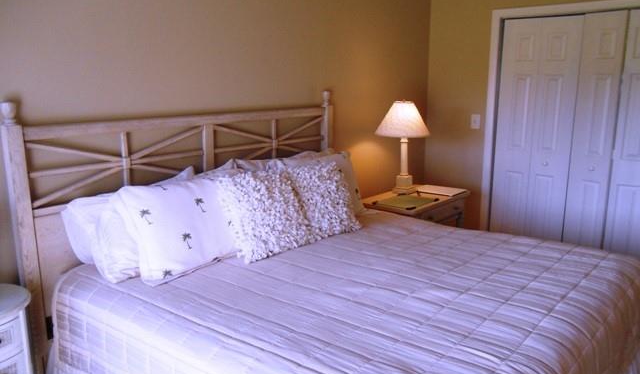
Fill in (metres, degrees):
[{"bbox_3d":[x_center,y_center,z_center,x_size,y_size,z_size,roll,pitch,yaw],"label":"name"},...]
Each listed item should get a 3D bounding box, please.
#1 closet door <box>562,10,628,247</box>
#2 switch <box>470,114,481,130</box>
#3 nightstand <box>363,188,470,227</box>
[{"bbox_3d":[2.019,-0.237,3.839,0.290,2.010,0.035,10,15,40],"label":"closet door"},{"bbox_3d":[1.304,-0.549,4.344,0.075,0.120,0.012,10,15,40],"label":"switch"},{"bbox_3d":[0.718,0.426,3.905,0.480,0.725,0.860,10,15,40],"label":"nightstand"}]

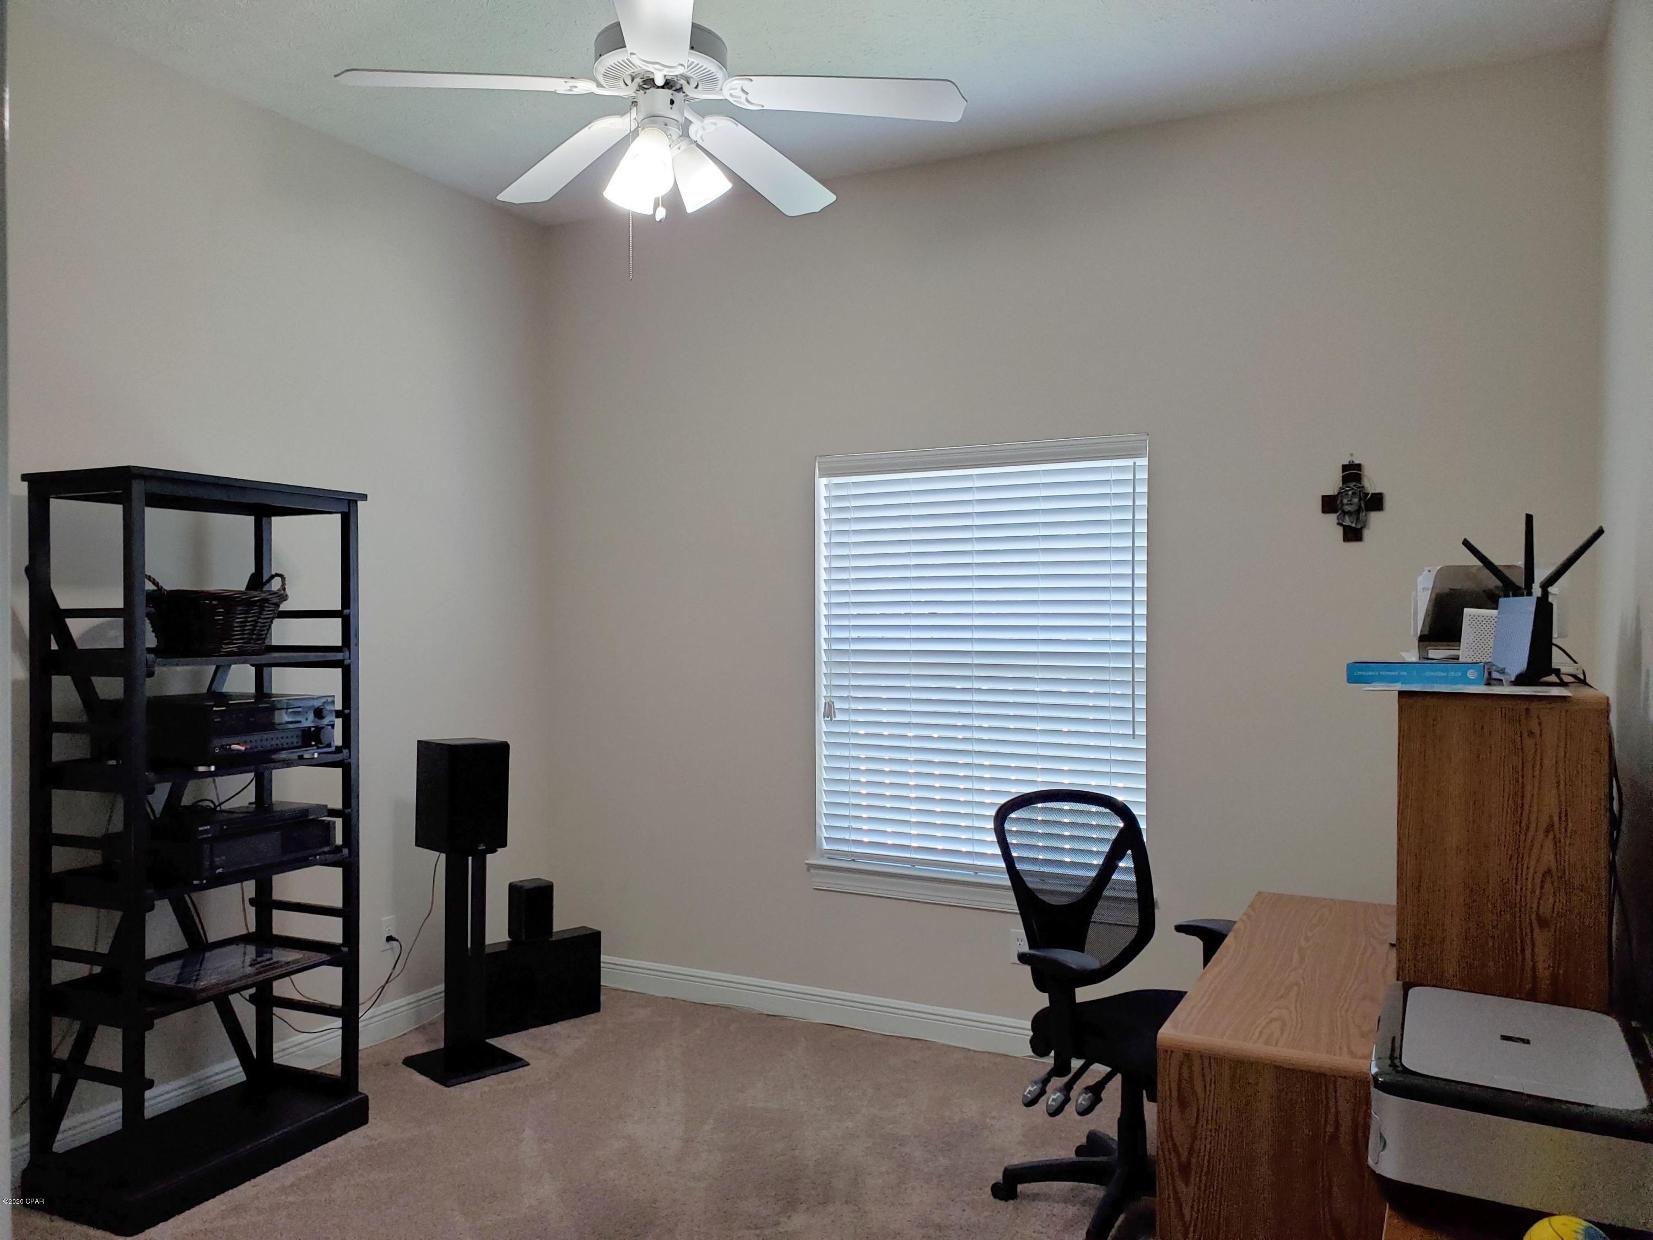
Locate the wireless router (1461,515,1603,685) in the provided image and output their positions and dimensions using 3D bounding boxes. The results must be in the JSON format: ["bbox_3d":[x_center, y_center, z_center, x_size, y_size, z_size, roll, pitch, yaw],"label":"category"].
[{"bbox_3d":[1.460,-0.043,2.580,0.215,0.350,0.225,0,0,12],"label":"wireless router"}]

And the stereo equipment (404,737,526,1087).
[{"bbox_3d":[-1.186,0.931,4.089,0.286,1.058,0.305,0,0,-44],"label":"stereo equipment"}]

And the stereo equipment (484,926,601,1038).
[{"bbox_3d":[-1.076,1.310,4.487,0.530,0.300,0.114,0,0,-41],"label":"stereo equipment"}]

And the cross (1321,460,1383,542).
[{"bbox_3d":[1.562,-0.353,3.690,0.174,0.244,0.035,0,0,27],"label":"cross"}]

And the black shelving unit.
[{"bbox_3d":[-1.663,0.548,3.346,0.402,1.825,0.735,0,0,27],"label":"black shelving unit"}]

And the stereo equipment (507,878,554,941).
[{"bbox_3d":[-1.067,1.057,4.515,0.122,0.205,0.108,0,0,-42],"label":"stereo equipment"}]

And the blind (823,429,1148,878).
[{"bbox_3d":[0.509,0.132,4.288,1.200,1.455,0.070,0,0,27],"label":"blind"}]

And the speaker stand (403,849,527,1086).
[{"bbox_3d":[-1.186,1.105,4.089,0.286,0.710,0.305,0,0,-44],"label":"speaker stand"}]

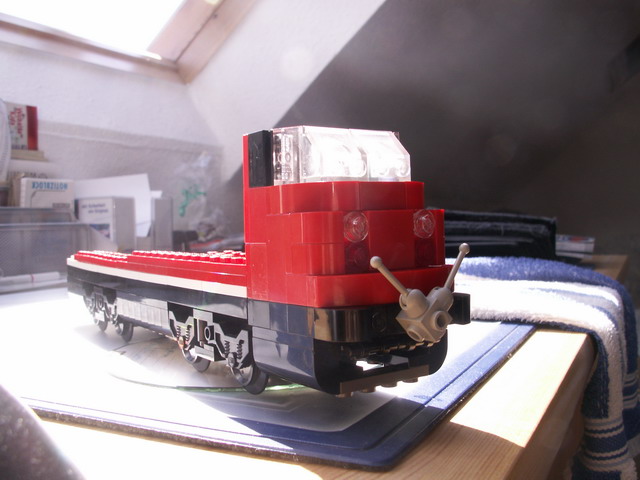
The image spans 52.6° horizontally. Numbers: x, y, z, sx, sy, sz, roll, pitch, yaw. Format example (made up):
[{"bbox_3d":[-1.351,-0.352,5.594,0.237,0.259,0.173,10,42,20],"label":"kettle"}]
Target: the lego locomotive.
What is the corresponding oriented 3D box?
[{"bbox_3d":[-0.050,0.008,0.275,0.049,0.079,0.279,-2,1,-35],"label":"lego locomotive"}]

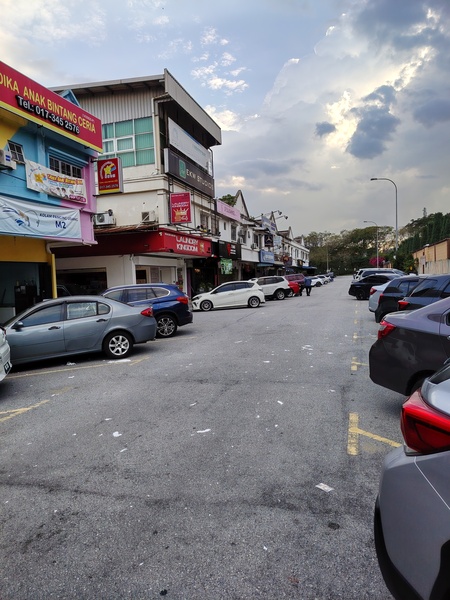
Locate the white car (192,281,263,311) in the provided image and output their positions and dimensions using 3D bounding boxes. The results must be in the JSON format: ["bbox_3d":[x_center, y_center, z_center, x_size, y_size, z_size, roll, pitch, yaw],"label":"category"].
[{"bbox_3d":[0.004,-0.295,21.896,3.900,1.500,1.735,-4,3,-21],"label":"white car"}]

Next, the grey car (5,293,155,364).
[{"bbox_3d":[-3.853,0.646,9.362,4.480,1.440,1.730,-4,4,-29],"label":"grey car"}]

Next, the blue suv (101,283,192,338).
[{"bbox_3d":[-3.323,0.373,12.439,4.450,1.600,1.820,-4,4,-27],"label":"blue suv"}]

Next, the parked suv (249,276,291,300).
[{"bbox_3d":[2.311,-0.799,29.090,4.500,1.670,1.800,-4,4,-26],"label":"parked suv"}]

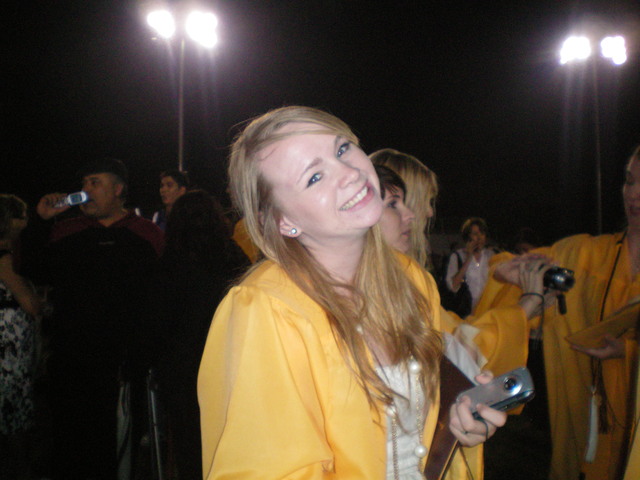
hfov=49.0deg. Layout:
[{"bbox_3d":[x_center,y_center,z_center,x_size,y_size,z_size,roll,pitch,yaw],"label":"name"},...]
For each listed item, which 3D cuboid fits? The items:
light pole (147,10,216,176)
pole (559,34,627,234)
[{"bbox_3d":[-8.955,-5.837,45.269,4.200,17.650,0.900,0,-2,-10],"label":"light pole"},{"bbox_3d":[19.640,-5.599,49.764,4.200,17.360,0.900,0,-2,-10],"label":"pole"}]

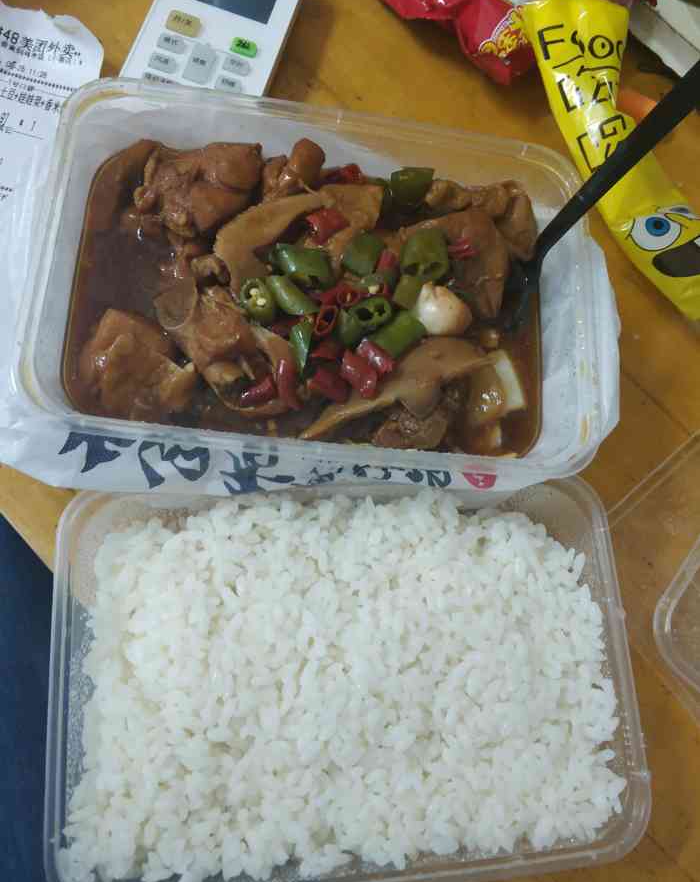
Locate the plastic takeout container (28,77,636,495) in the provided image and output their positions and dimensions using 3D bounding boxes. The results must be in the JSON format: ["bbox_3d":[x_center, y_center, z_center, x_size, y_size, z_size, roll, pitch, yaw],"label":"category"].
[{"bbox_3d":[-0.010,-0.043,0.252,0.174,0.060,0.119,6,73,-9],"label":"plastic takeout container"}]

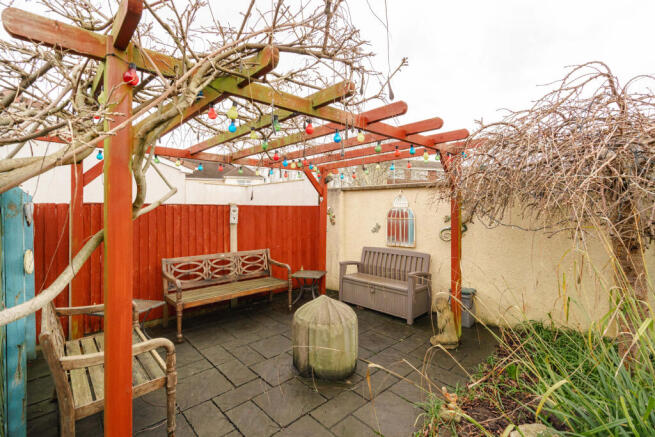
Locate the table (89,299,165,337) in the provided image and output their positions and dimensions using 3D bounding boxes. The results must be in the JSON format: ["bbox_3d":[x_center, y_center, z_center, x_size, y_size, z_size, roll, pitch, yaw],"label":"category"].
[{"bbox_3d":[-2.098,1.177,3.098,0.480,0.460,0.480,0,1,14],"label":"table"}]

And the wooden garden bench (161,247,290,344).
[{"bbox_3d":[-1.309,0.956,4.050,1.590,0.875,0.610,-1,1,-43],"label":"wooden garden bench"}]

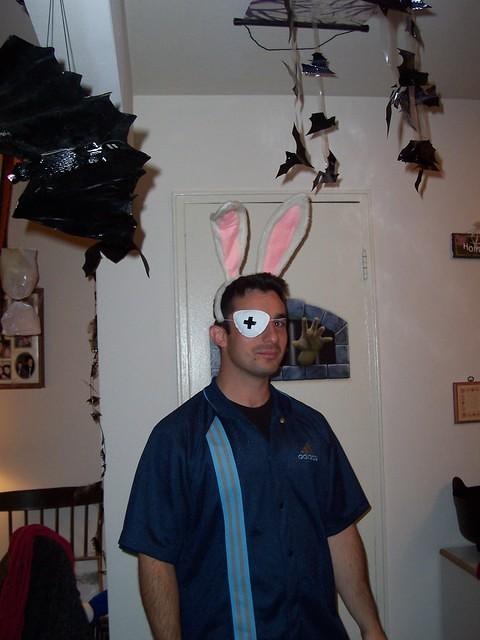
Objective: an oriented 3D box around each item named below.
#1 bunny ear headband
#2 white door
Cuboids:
[{"bbox_3d":[0.047,-0.149,1.680,0.250,0.305,0.090,0,-4,-28],"label":"bunny ear headband"},{"bbox_3d":[0.154,0.587,2.362,0.708,2.077,0.080,-2,-4,-6],"label":"white door"}]

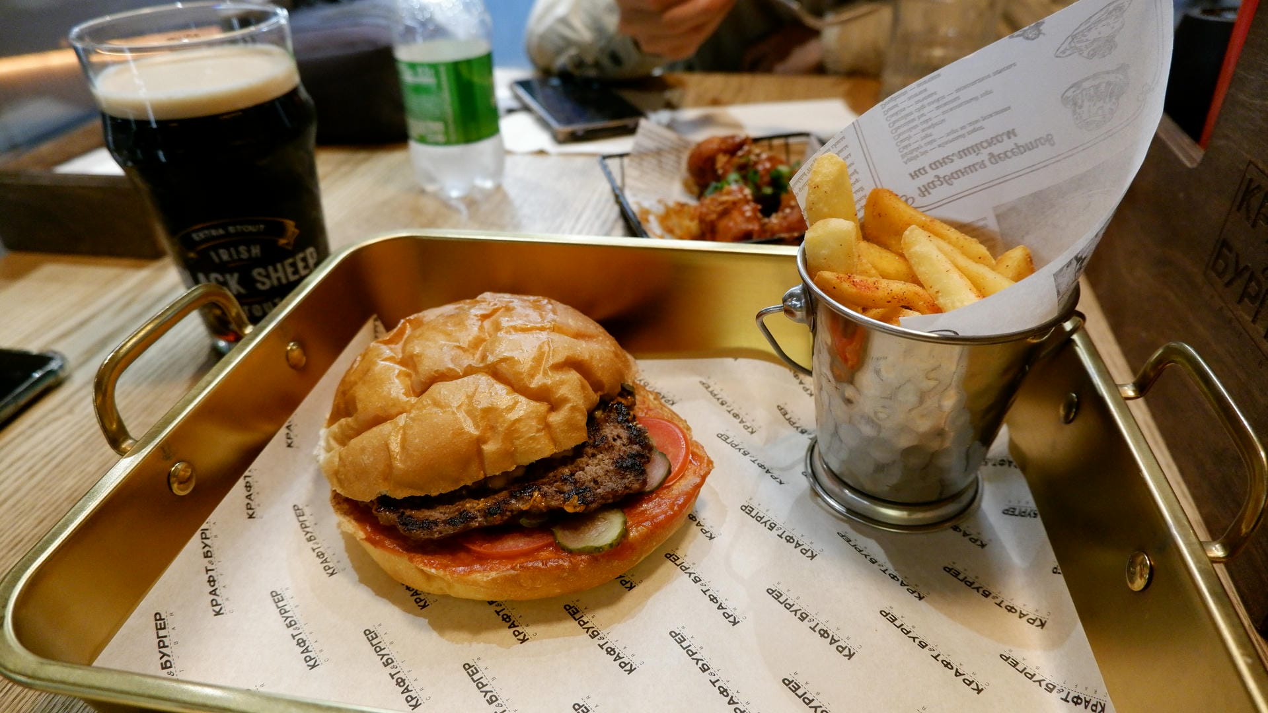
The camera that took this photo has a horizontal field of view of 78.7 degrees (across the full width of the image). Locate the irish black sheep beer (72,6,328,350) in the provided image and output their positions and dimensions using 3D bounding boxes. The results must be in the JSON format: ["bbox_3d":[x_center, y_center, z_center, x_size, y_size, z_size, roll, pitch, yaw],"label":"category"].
[{"bbox_3d":[-0.188,-0.078,0.365,0.089,0.151,0.089,-12,36,-13],"label":"irish black sheep beer"}]

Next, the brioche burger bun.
[{"bbox_3d":[-0.041,0.022,0.272,0.132,0.075,0.122,-3,35,0],"label":"brioche burger bun"}]

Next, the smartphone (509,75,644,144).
[{"bbox_3d":[-0.053,-0.224,0.686,0.073,0.010,0.149,-13,36,-14],"label":"smartphone"}]

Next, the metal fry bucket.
[{"bbox_3d":[0.097,0.007,0.271,0.105,0.089,0.086,5,36,11],"label":"metal fry bucket"}]

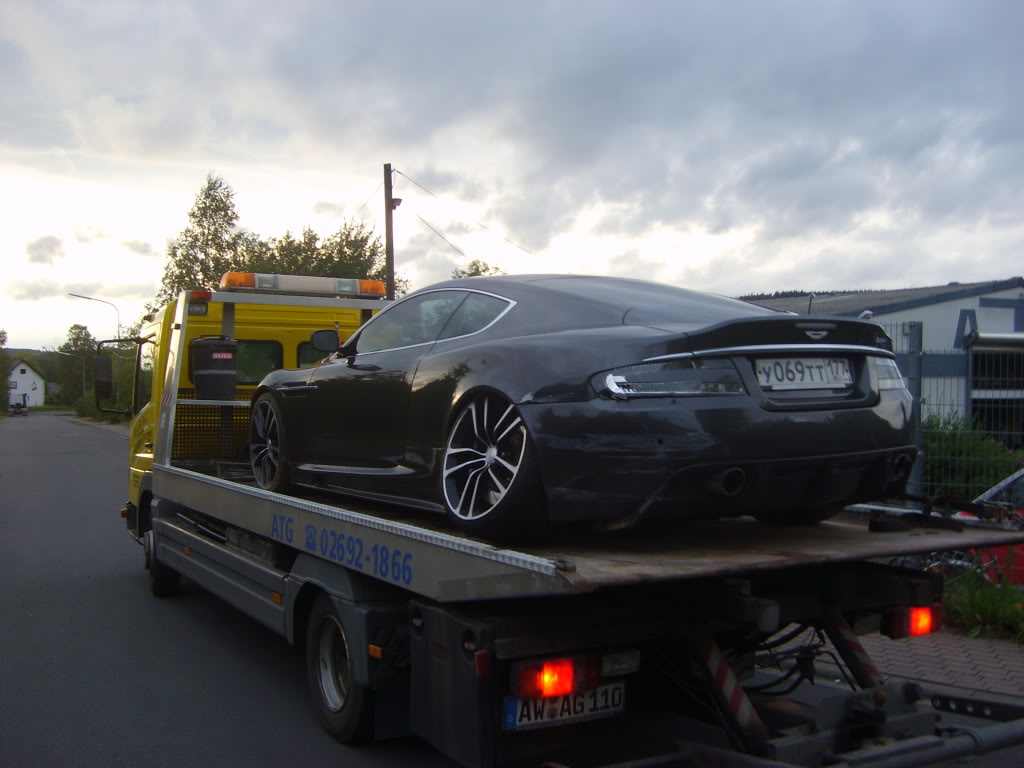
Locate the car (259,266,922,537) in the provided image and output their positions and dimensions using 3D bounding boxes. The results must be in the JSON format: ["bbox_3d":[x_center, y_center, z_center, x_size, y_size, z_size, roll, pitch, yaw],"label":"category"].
[{"bbox_3d":[-0.064,0.061,5.861,1.950,1.280,4.700,-1,0,-32],"label":"car"}]

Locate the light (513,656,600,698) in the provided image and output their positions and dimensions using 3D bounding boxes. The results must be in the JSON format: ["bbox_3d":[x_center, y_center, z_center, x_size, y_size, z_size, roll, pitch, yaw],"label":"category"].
[{"bbox_3d":[0.159,1.059,3.754,0.348,0.124,0.075,1,-1,-31],"label":"light"}]

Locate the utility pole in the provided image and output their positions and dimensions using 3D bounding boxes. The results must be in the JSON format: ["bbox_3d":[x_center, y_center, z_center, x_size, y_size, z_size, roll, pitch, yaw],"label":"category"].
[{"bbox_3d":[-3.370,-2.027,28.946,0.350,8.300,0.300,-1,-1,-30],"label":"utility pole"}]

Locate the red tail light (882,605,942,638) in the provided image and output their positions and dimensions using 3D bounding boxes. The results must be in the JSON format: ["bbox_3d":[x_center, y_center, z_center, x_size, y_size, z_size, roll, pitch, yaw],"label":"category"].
[{"bbox_3d":[1.842,1.089,4.754,0.348,0.124,0.075,1,-1,-31],"label":"red tail light"}]

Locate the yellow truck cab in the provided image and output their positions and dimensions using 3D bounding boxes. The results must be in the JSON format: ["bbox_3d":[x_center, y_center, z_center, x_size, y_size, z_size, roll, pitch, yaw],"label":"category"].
[{"bbox_3d":[-2.379,0.282,9.948,2.450,2.400,1.750,1,-1,-31],"label":"yellow truck cab"}]

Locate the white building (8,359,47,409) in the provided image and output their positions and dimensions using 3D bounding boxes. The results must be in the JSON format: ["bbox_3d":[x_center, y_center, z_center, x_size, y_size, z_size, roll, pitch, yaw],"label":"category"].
[{"bbox_3d":[-80.024,-0.159,169.100,7.400,7.800,9.600,0,-1,-31],"label":"white building"}]

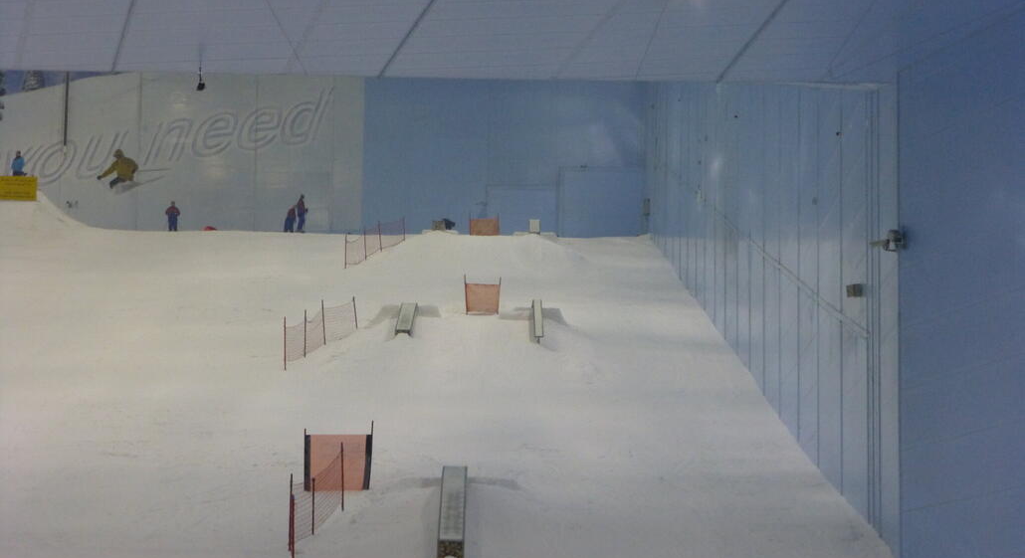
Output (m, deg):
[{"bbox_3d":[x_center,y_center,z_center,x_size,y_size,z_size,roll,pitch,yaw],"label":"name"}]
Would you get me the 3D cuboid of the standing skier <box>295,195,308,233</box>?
[{"bbox_3d":[-10.405,-3.196,159.000,0.620,1.830,0.550,-2,-8,17],"label":"standing skier"}]

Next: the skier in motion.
[{"bbox_3d":[-19.605,-5.425,160.000,1.500,1.850,1.600,7,-10,-40],"label":"skier in motion"}]

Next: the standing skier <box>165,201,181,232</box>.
[{"bbox_3d":[-17.318,-3.194,165.000,0.760,1.560,0.420,2,-7,-6],"label":"standing skier"}]

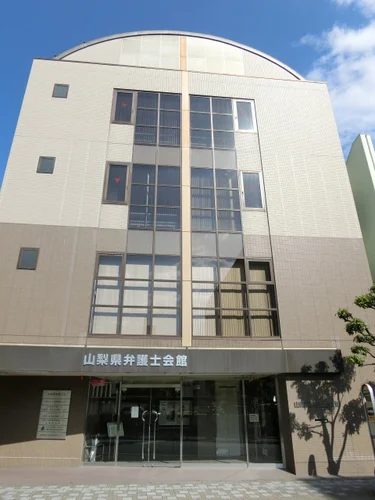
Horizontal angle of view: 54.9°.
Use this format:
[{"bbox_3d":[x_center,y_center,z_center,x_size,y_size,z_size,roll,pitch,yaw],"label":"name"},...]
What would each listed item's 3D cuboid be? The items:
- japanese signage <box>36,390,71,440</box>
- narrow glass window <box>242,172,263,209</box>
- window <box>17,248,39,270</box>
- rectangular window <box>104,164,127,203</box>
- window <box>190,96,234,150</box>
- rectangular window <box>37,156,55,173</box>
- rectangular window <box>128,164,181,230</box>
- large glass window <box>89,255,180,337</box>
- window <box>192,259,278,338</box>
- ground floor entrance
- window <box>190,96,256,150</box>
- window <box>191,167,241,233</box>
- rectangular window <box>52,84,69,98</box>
[{"bbox_3d":[-4.109,5.051,11.103,0.910,1.356,0.050,-2,-24,3],"label":"japanese signage"},{"bbox_3d":[2.464,-2.248,13.687,0.883,1.775,0.140,2,-25,-5],"label":"narrow glass window"},{"bbox_3d":[-4.985,0.267,11.320,0.577,0.740,0.130,2,-24,-5],"label":"window"},{"bbox_3d":[-2.577,-2.451,13.229,0.920,1.795,0.140,2,-25,-5],"label":"rectangular window"},{"bbox_3d":[1.000,-5.289,14.910,1.854,2.806,0.140,2,-25,-5],"label":"window"},{"bbox_3d":[-4.998,-3.018,12.781,0.555,0.707,0.130,2,-24,-5],"label":"rectangular window"},{"bbox_3d":[-1.141,-1.951,13.159,1.872,2.739,0.140,2,-25,-5],"label":"rectangular window"},{"bbox_3d":[-1.598,1.403,11.585,2.828,2.742,0.140,2,-25,-5],"label":"large glass window"},{"bbox_3d":[1.494,1.459,11.473,2.731,2.666,0.150,2,-24,-5],"label":"window"},{"bbox_3d":[-0.179,5.075,10.863,5.808,2.402,0.200,-2,-24,3],"label":"ground floor entrance"},{"bbox_3d":[1.426,-5.098,14.385,2.731,2.720,0.150,2,-24,-5],"label":"window"},{"bbox_3d":[1.020,-1.873,13.359,1.854,2.739,0.140,2,-25,-5],"label":"window"},{"bbox_3d":[-5.185,-6.481,14.777,0.591,0.760,0.140,2,-25,-5],"label":"rectangular window"}]

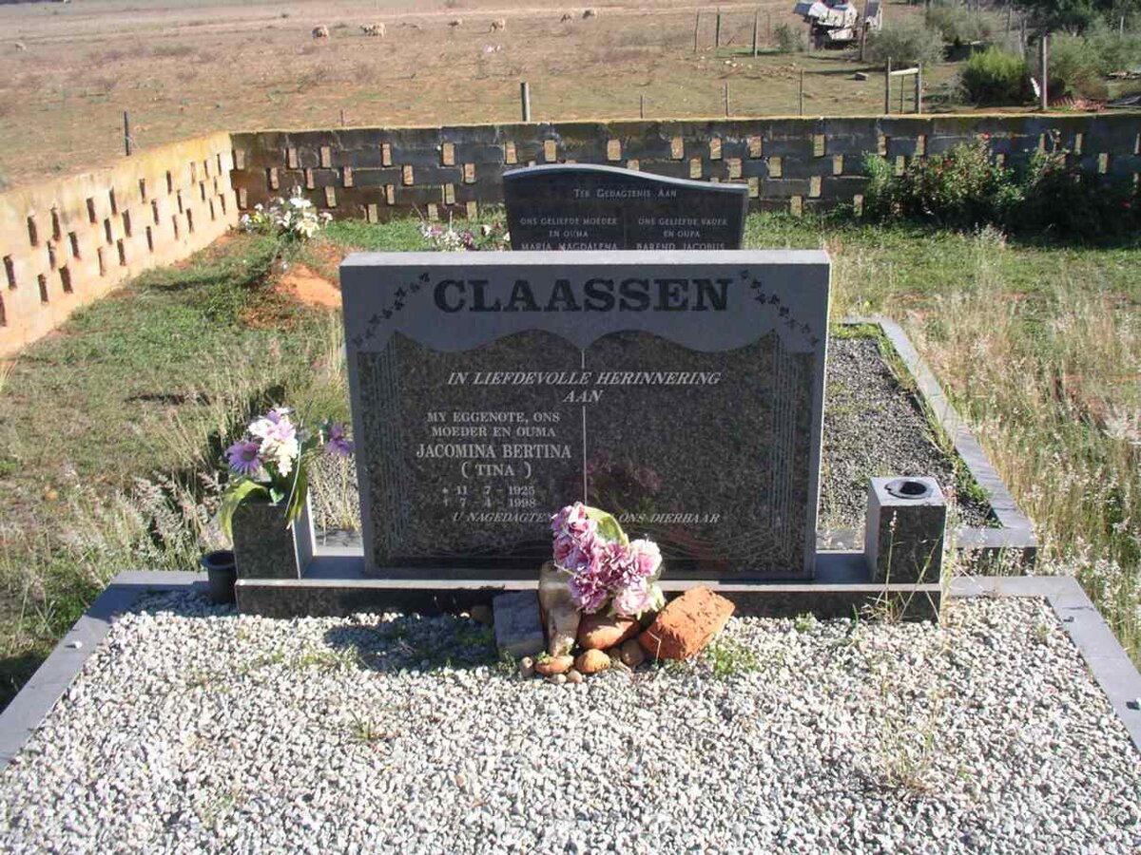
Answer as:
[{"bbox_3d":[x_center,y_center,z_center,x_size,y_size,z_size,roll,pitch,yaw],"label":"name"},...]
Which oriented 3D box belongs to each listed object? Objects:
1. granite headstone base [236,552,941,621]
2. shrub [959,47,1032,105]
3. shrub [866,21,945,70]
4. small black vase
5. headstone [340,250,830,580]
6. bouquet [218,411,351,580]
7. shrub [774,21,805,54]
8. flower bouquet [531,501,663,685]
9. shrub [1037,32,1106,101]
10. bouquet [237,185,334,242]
[{"bbox_3d":[0.031,0.348,2.664,1.500,0.082,0.185,0,21,3],"label":"granite headstone base"},{"bbox_3d":[6.435,-5.353,18.500,1.096,0.844,1.041,6,22,18],"label":"shrub"},{"bbox_3d":[7.137,-8.145,26.000,1.703,0.985,1.618,4,21,14],"label":"shrub"},{"bbox_3d":[-0.787,0.338,2.746,0.080,0.102,0.080,0,21,3],"label":"small black vase"},{"bbox_3d":[0.032,-0.016,2.538,0.967,0.688,0.106,0,21,3],"label":"headstone"},{"bbox_3d":[-0.607,0.139,2.633,0.270,0.345,0.210,0,21,3],"label":"bouquet"},{"bbox_3d":[5.749,-10.243,32.000,0.798,0.821,0.758,2,21,9],"label":"shrub"},{"bbox_3d":[0.057,0.327,2.443,0.270,0.320,0.210,0,21,3],"label":"flower bouquet"},{"bbox_3d":[7.998,-5.794,19.500,1.155,1.020,1.098,7,22,20],"label":"shrub"},{"bbox_3d":[-1.600,-1.207,6.882,0.500,0.280,0.360,0,21,3],"label":"bouquet"}]

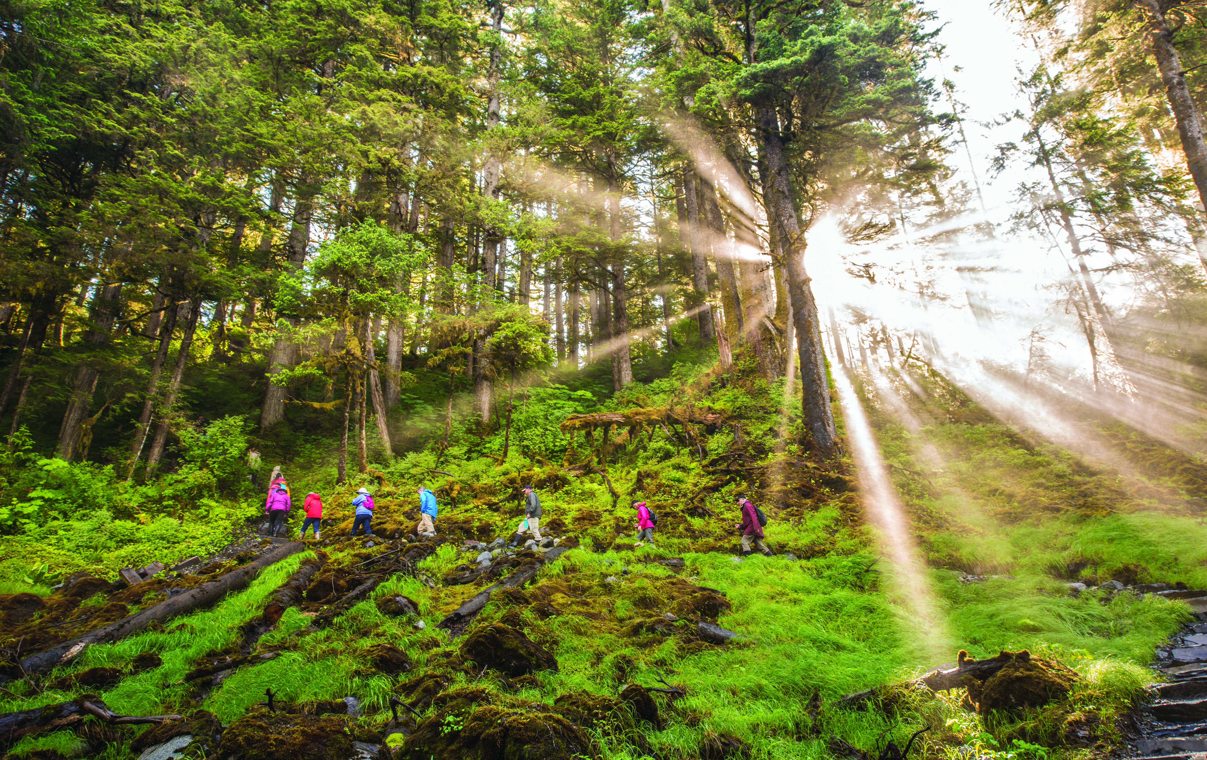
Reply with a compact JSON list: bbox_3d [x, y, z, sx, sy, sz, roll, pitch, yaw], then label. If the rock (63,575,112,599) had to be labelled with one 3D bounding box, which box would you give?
[{"bbox_3d":[-11.068,4.449,17.300,1.031,0.526,0.850,10,-21,-30],"label":"rock"}]

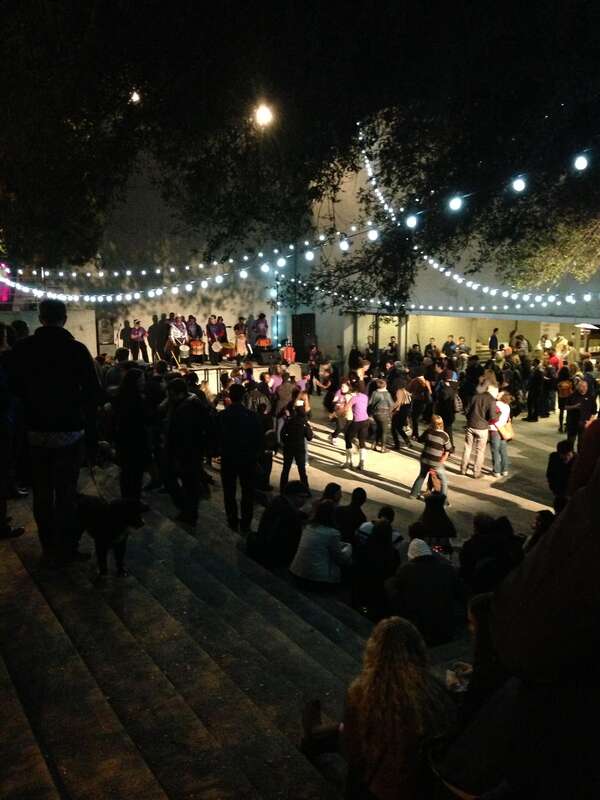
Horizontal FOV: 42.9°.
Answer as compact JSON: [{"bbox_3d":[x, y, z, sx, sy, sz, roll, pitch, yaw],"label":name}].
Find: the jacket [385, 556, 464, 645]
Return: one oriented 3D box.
[{"bbox_3d":[1.037,1.661,6.350,0.600,0.660,0.430,3,9,20],"label":"jacket"}]

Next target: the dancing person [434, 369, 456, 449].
[{"bbox_3d":[3.304,0.267,17.200,0.500,1.800,0.420,-2,7,-15],"label":"dancing person"}]

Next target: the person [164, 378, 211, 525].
[{"bbox_3d":[-1.305,0.586,8.850,0.540,1.680,0.400,1,8,10],"label":"person"}]

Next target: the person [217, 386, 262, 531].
[{"bbox_3d":[-0.722,0.692,9.100,0.530,1.745,0.380,-1,7,-6],"label":"person"}]

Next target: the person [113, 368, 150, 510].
[{"bbox_3d":[-2.010,0.477,9.100,0.500,1.680,0.420,2,8,18],"label":"person"}]

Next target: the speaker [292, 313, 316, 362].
[{"bbox_3d":[0.147,-2.276,28.000,0.750,1.800,0.650,-2,8,-11],"label":"speaker"}]

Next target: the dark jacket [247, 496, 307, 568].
[{"bbox_3d":[-0.220,1.368,7.950,0.600,0.670,0.500,6,9,40],"label":"dark jacket"}]

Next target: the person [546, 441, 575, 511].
[{"bbox_3d":[3.326,1.316,9.700,0.380,1.580,0.480,1,8,5],"label":"person"}]

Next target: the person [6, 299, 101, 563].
[{"bbox_3d":[-1.747,0.211,5.450,0.600,1.820,0.400,-1,8,-8],"label":"person"}]

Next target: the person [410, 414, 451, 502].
[{"bbox_3d":[2.173,0.971,12.700,0.620,1.450,0.550,-1,7,-12],"label":"person"}]

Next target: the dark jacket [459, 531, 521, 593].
[{"bbox_3d":[1.980,1.689,8.000,0.580,0.640,0.500,4,8,30],"label":"dark jacket"}]

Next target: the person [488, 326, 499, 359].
[{"bbox_3d":[6.723,-1.703,26.500,0.340,1.700,0.480,0,8,0],"label":"person"}]

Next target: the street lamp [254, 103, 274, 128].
[{"bbox_3d":[-1.024,-8.206,22.000,0.550,0.720,0.550,0,8,0],"label":"street lamp"}]

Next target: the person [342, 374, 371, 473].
[{"bbox_3d":[1.086,0.472,14.400,0.520,1.680,0.460,-3,8,-20],"label":"person"}]

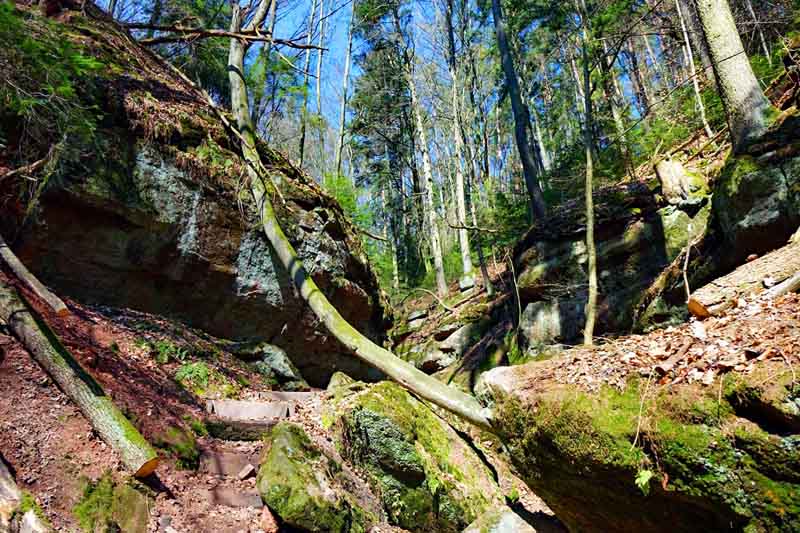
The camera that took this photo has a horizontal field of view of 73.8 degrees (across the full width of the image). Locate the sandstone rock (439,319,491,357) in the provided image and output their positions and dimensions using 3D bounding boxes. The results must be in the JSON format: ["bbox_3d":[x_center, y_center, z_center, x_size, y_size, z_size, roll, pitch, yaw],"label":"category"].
[{"bbox_3d":[1.264,1.392,10.450,0.968,0.693,0.900,-1,-14,7],"label":"sandstone rock"}]

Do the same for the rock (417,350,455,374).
[{"bbox_3d":[0.685,1.782,10.000,0.641,0.453,0.600,0,-14,4],"label":"rock"}]

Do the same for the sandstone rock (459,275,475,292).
[{"bbox_3d":[1.899,0.485,15.225,0.434,0.400,0.450,-1,-14,7],"label":"sandstone rock"}]

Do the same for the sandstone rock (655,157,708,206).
[{"bbox_3d":[3.973,-1.185,7.525,0.724,0.630,0.650,-7,-16,29],"label":"sandstone rock"}]

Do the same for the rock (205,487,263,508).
[{"bbox_3d":[-1.474,2.058,4.750,0.474,0.182,0.300,1,-14,0],"label":"rock"}]

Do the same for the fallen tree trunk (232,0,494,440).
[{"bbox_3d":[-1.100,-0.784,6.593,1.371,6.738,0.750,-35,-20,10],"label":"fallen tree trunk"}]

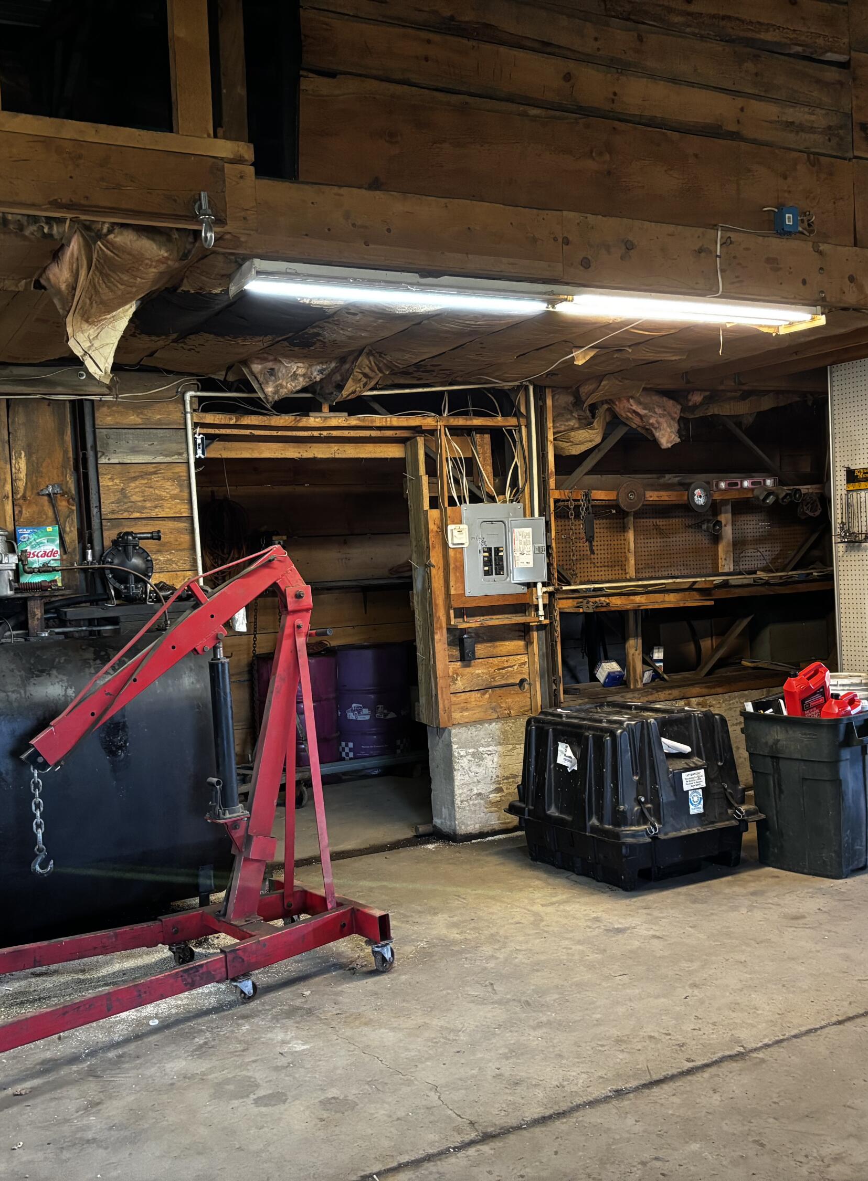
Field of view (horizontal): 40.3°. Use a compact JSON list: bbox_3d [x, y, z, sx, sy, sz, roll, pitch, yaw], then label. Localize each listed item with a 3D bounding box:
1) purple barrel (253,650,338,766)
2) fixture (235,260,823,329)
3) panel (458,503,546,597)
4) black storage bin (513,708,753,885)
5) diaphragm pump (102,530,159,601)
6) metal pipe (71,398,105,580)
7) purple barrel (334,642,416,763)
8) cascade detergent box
[{"bbox_3d":[-0.852,0.795,7.350,0.505,0.760,0.505,-3,1,0],"label":"purple barrel"},{"bbox_3d":[0.470,-1.059,4.370,2.460,0.082,0.265,-4,2,-29],"label":"fixture"},{"bbox_3d":[0.346,-0.207,5.982,0.461,0.453,0.130,-3,2,-28],"label":"panel"},{"bbox_3d":[0.883,0.900,5.424,0.730,0.690,0.800,-4,2,-32],"label":"black storage bin"},{"bbox_3d":[-1.302,-0.104,5.107,0.235,0.310,0.240,-4,2,-29],"label":"diaphragm pump"},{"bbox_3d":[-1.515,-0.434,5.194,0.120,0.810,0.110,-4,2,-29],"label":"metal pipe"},{"bbox_3d":[-0.386,0.768,7.500,0.505,0.760,0.505,-3,1,0],"label":"purple barrel"},{"bbox_3d":[-1.664,-0.140,4.977,0.168,0.248,0.065,-3,2,-28],"label":"cascade detergent box"}]

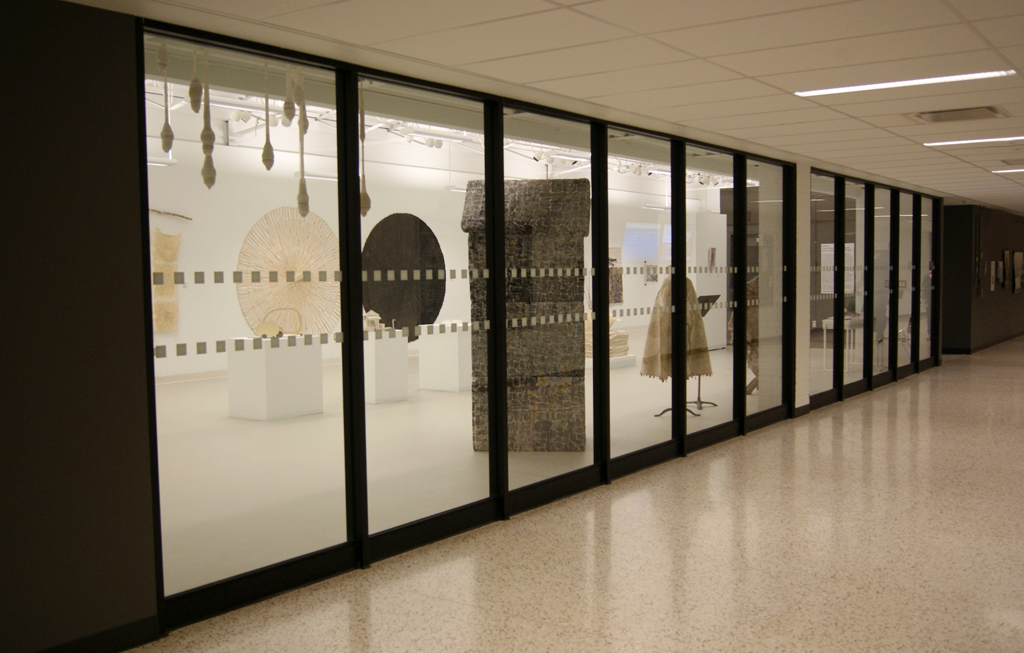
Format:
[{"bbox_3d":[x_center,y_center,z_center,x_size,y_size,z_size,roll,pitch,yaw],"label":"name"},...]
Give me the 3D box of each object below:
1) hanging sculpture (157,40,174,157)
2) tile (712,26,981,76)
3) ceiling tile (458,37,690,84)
[{"bbox_3d":[-1.613,-1.076,4.396,0.064,0.518,0.064,3,5,37],"label":"hanging sculpture"},{"bbox_3d":[1.618,-1.344,4.585,1.220,0.020,0.610,3,5,37],"label":"tile"},{"bbox_3d":[0.335,-1.354,4.800,1.100,0.025,0.610,2,5,37],"label":"ceiling tile"}]

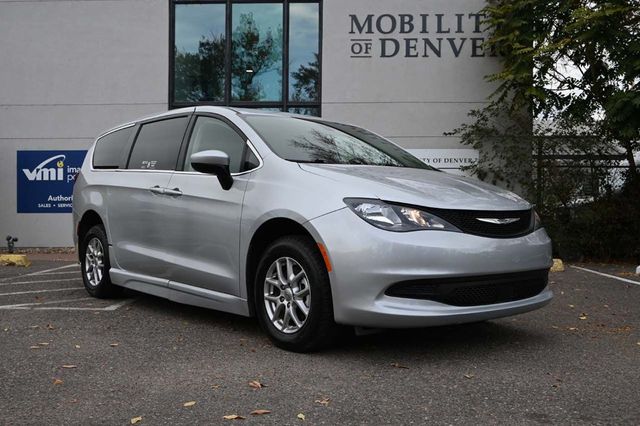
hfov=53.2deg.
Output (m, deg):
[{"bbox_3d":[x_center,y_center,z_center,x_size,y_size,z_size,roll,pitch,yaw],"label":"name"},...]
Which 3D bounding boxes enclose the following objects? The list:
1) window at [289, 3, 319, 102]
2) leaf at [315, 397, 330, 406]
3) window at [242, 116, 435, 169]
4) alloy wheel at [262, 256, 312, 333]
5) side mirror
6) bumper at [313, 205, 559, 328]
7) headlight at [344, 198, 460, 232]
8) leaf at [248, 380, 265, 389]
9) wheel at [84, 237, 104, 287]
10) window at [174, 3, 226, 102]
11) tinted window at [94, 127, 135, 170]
[{"bbox_3d":[-0.327,-3.316,13.200,0.617,2.049,0.060,0,0,1],"label":"window"},{"bbox_3d":[0.012,0.885,2.986,0.075,0.020,0.075,0,1,0],"label":"leaf"},{"bbox_3d":[0.227,-0.529,5.022,1.500,0.165,1.216,0,27,-41],"label":"window"},{"bbox_3d":[-0.142,0.526,4.127,0.190,0.472,0.472,0,1,-41],"label":"alloy wheel"},{"bbox_3d":[-0.772,-0.308,4.589,0.235,0.285,0.260,0,1,-41],"label":"side mirror"},{"bbox_3d":[0.909,0.316,4.246,2.000,0.735,0.760,0,1,-41],"label":"bumper"},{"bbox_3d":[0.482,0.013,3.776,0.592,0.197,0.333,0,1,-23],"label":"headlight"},{"bbox_3d":[-0.325,0.881,3.262,0.075,0.020,0.070,0,1,0],"label":"leaf"},{"bbox_3d":[-2.175,0.497,6.452,0.190,0.472,0.472,0,1,-41],"label":"wheel"},{"bbox_3d":[-2.463,-3.307,13.200,1.067,2.033,0.060,0,0,1],"label":"window"},{"bbox_3d":[-2.050,-0.616,6.330,0.060,0.433,0.952,19,-12,-36],"label":"tinted window"}]

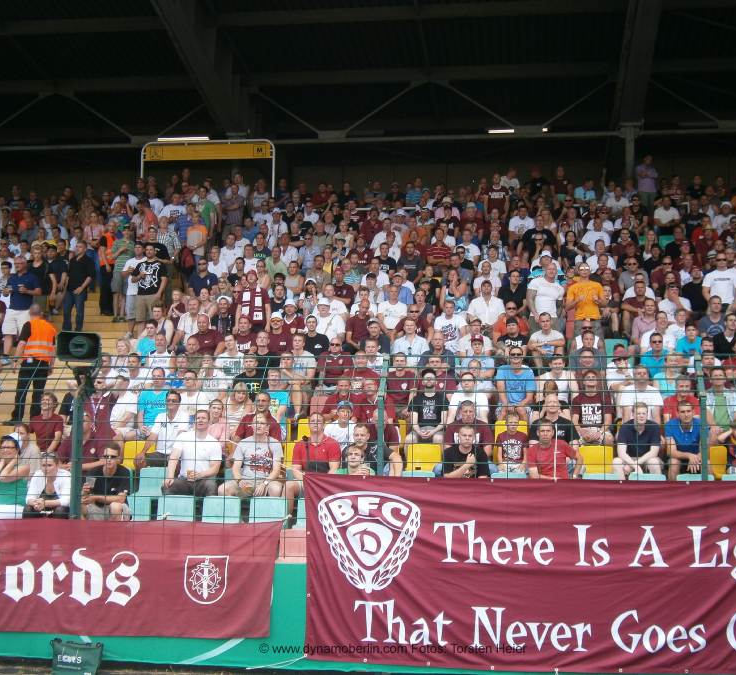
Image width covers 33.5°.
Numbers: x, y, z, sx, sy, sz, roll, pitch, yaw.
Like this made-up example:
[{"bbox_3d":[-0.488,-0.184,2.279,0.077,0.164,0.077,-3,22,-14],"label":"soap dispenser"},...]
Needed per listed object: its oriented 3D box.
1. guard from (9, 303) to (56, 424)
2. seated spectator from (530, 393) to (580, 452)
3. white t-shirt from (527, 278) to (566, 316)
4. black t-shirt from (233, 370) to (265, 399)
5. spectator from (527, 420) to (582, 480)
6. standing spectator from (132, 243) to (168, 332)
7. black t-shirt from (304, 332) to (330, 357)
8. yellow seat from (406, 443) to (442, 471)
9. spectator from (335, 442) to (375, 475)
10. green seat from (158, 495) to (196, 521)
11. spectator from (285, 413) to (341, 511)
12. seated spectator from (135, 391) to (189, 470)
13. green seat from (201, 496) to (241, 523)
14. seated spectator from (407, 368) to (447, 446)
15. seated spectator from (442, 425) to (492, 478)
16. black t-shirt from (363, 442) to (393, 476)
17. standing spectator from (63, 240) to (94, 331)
[{"bbox_3d":[-4.832,0.382,17.600,0.650,1.759,0.500,2,-7,-15],"label":"guard"},{"bbox_3d":[2.107,1.258,13.807,0.540,1.255,0.750,0,-6,9],"label":"seated spectator"},{"bbox_3d":[2.658,-0.614,18.300,0.560,0.620,0.320,1,-4,-6],"label":"white t-shirt"},{"bbox_3d":[-1.545,0.764,15.869,0.500,0.620,0.300,0,-5,7],"label":"black t-shirt"},{"bbox_3d":[1.942,1.538,12.908,0.570,1.320,0.800,0,-4,8],"label":"spectator"},{"bbox_3d":[-3.880,-0.812,21.800,0.600,1.750,0.380,0,-6,3],"label":"standing spectator"},{"bbox_3d":[-0.775,0.196,17.700,0.500,0.580,0.300,0,-6,7],"label":"black t-shirt"},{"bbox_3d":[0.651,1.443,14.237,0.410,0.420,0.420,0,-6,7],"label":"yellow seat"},{"bbox_3d":[-0.140,1.704,12.304,0.500,1.273,0.750,0,-7,7],"label":"spectator"},{"bbox_3d":[-2.033,1.864,12.644,0.420,0.420,0.420,0,-5,7],"label":"green seat"},{"bbox_3d":[-0.621,1.461,13.286,0.580,1.311,0.800,0,-7,7],"label":"spectator"},{"bbox_3d":[-2.327,1.265,14.153,0.580,1.280,0.750,0,-5,7],"label":"seated spectator"},{"bbox_3d":[-1.566,1.856,12.630,0.420,0.420,0.440,0,-7,7],"label":"green seat"},{"bbox_3d":[0.722,1.010,14.822,0.500,1.280,0.750,0,-6,9],"label":"seated spectator"},{"bbox_3d":[1.062,1.524,13.058,0.520,1.167,0.800,0,-7,7],"label":"seated spectator"},{"bbox_3d":[0.005,1.402,13.284,0.520,0.600,0.340,-1,-4,14],"label":"black t-shirt"},{"bbox_3d":[-5.236,-0.873,22.100,0.580,1.732,0.420,-3,-8,25],"label":"standing spectator"}]

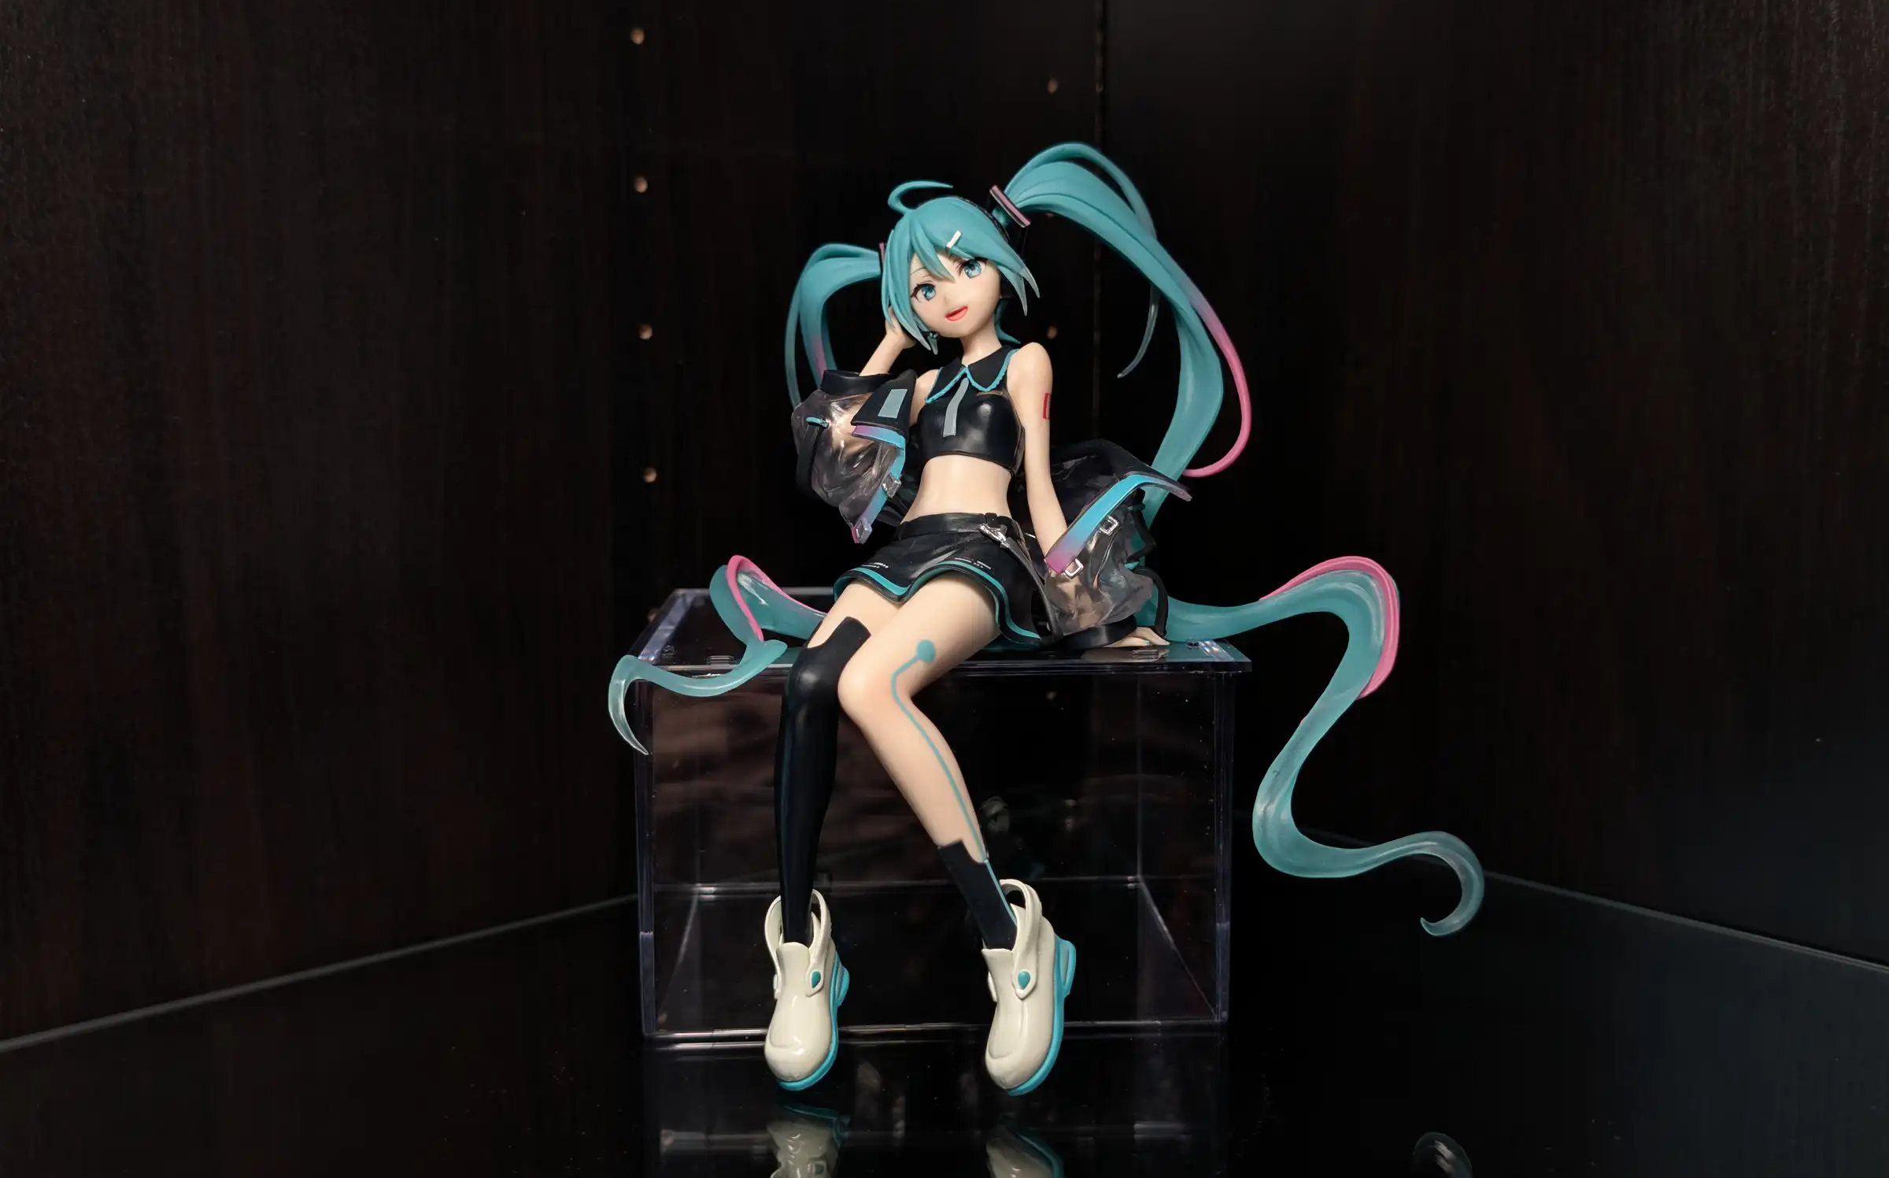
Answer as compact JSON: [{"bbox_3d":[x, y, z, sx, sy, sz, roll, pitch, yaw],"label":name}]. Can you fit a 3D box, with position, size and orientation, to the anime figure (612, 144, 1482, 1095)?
[{"bbox_3d":[0.025,-0.002,0.315,0.145,0.160,0.100,1,8,12],"label":"anime figure"}]

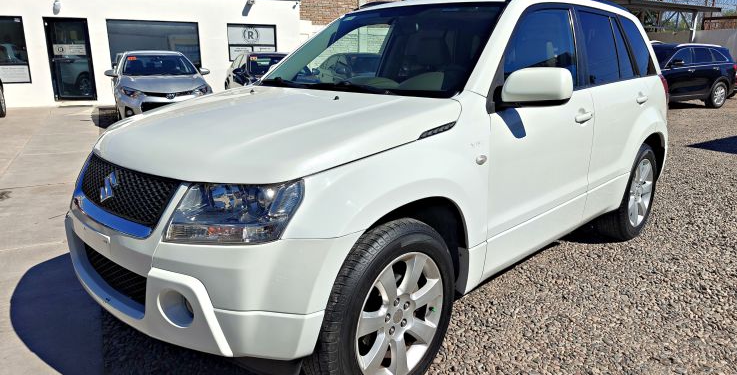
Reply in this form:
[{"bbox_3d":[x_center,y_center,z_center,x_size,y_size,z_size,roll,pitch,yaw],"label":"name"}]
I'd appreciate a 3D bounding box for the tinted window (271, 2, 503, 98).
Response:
[{"bbox_3d":[0.024,-0.766,2.673,1.475,0.131,0.727,14,58,43],"label":"tinted window"}]

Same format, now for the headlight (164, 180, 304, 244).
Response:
[{"bbox_3d":[-0.441,0.067,1.486,0.333,0.192,0.374,-13,19,-43],"label":"headlight"}]

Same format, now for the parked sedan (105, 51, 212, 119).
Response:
[{"bbox_3d":[-4.590,-2.255,10.733,1.800,1.455,4.630,-7,16,-26],"label":"parked sedan"}]

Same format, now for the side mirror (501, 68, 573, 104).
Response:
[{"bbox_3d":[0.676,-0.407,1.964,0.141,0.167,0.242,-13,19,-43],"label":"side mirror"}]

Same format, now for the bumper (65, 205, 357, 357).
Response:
[{"bbox_3d":[-0.851,0.246,2.031,0.586,0.465,1.798,-13,19,-43],"label":"bumper"}]

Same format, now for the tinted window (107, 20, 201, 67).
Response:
[{"bbox_3d":[-6.113,-4.109,14.104,2.410,1.290,0.080,-5,15,-22],"label":"tinted window"}]

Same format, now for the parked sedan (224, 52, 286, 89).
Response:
[{"bbox_3d":[-2.329,-2.499,11.775,1.780,1.460,4.550,-6,15,-25],"label":"parked sedan"}]

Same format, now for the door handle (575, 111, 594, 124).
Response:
[{"bbox_3d":[1.196,-0.383,2.677,0.212,0.056,0.051,-13,19,-43],"label":"door handle"}]

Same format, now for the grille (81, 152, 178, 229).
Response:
[{"bbox_3d":[-0.966,0.023,1.854,0.192,0.232,0.869,-13,19,-43],"label":"grille"}]

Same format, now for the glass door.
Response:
[{"bbox_3d":[-8.137,-3.481,13.412,1.040,2.200,0.080,-5,15,-22],"label":"glass door"}]

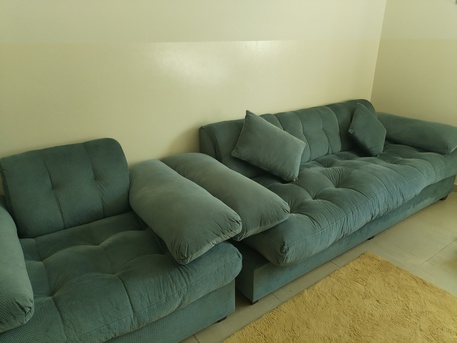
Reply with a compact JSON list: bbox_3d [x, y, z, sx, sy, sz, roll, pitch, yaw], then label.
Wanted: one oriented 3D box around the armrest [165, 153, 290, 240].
[{"bbox_3d":[-0.043,0.111,2.160,0.394,0.211,0.854,-15,28,-34],"label":"armrest"}]

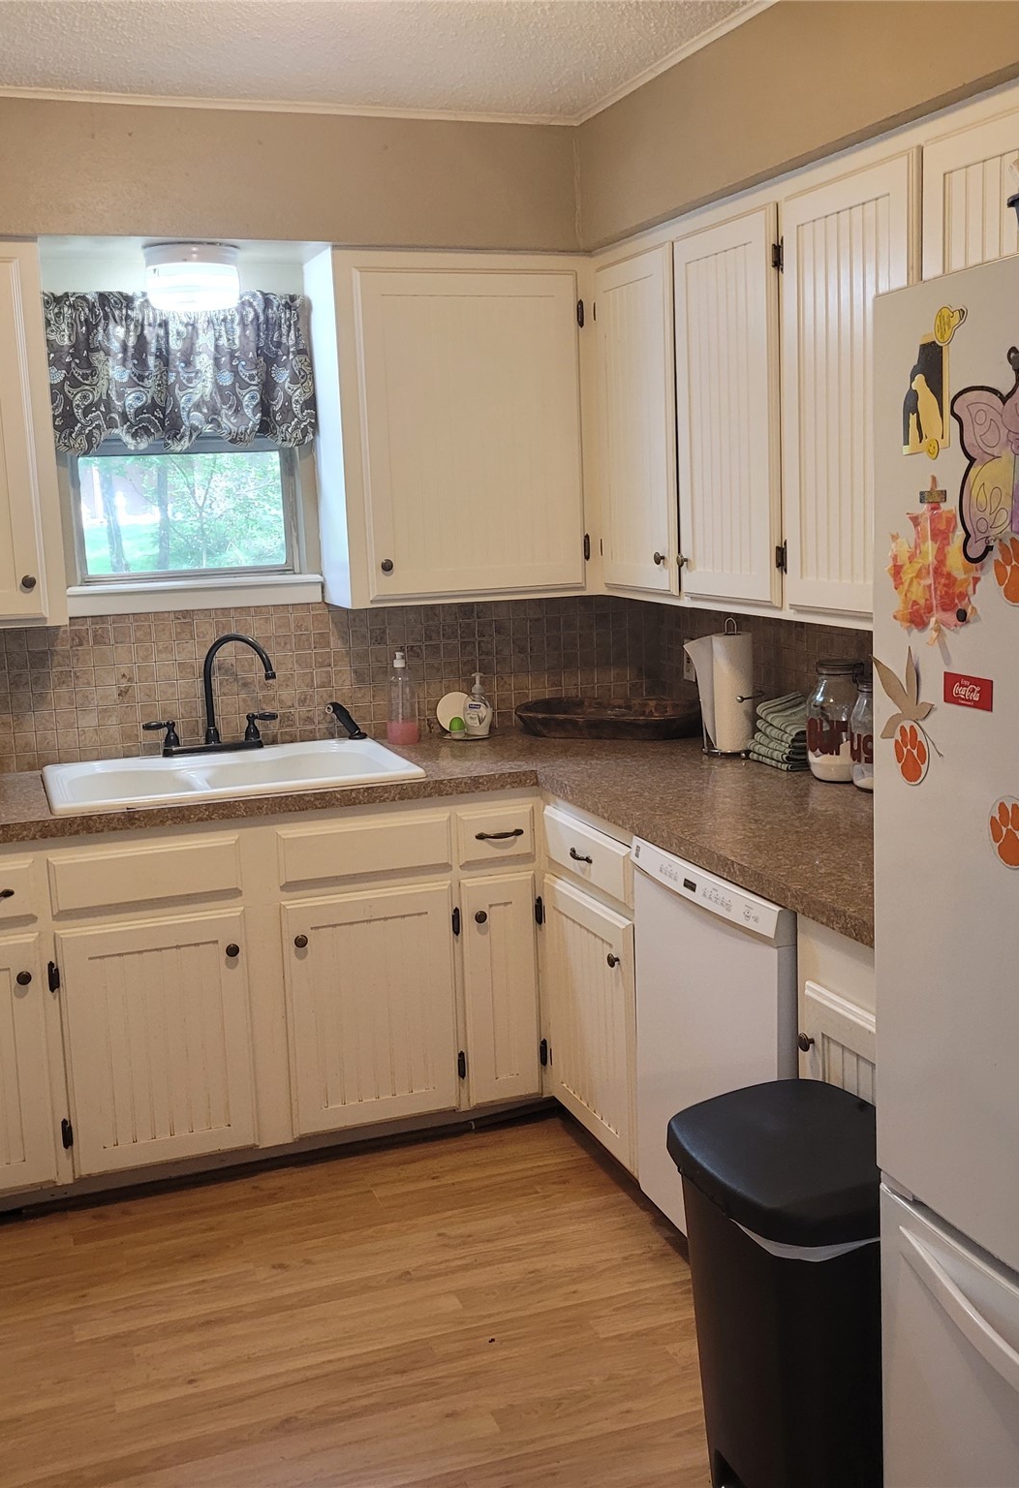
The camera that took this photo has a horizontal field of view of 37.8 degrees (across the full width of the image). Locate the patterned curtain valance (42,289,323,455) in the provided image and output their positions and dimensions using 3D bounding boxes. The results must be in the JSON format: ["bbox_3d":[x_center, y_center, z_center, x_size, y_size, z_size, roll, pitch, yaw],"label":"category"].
[{"bbox_3d":[-0.792,-0.908,3.630,0.650,0.380,0.090,-5,10,-19],"label":"patterned curtain valance"}]

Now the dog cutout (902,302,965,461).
[{"bbox_3d":[0.476,-0.403,1.675,0.006,0.167,0.114,-5,8,-22],"label":"dog cutout"}]

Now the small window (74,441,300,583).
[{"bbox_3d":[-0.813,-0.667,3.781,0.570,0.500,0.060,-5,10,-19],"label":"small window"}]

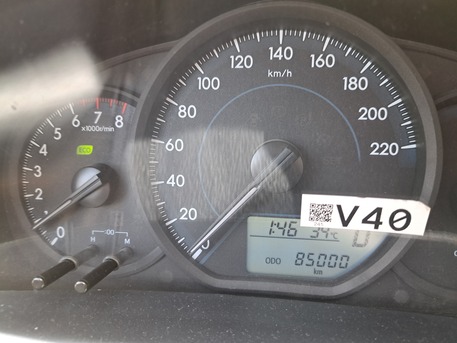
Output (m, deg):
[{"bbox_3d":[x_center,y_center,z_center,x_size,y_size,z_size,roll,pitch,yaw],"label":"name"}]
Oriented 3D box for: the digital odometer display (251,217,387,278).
[{"bbox_3d":[0.043,0.038,0.155,0.067,0.028,0.006,2,4,7],"label":"digital odometer display"}]

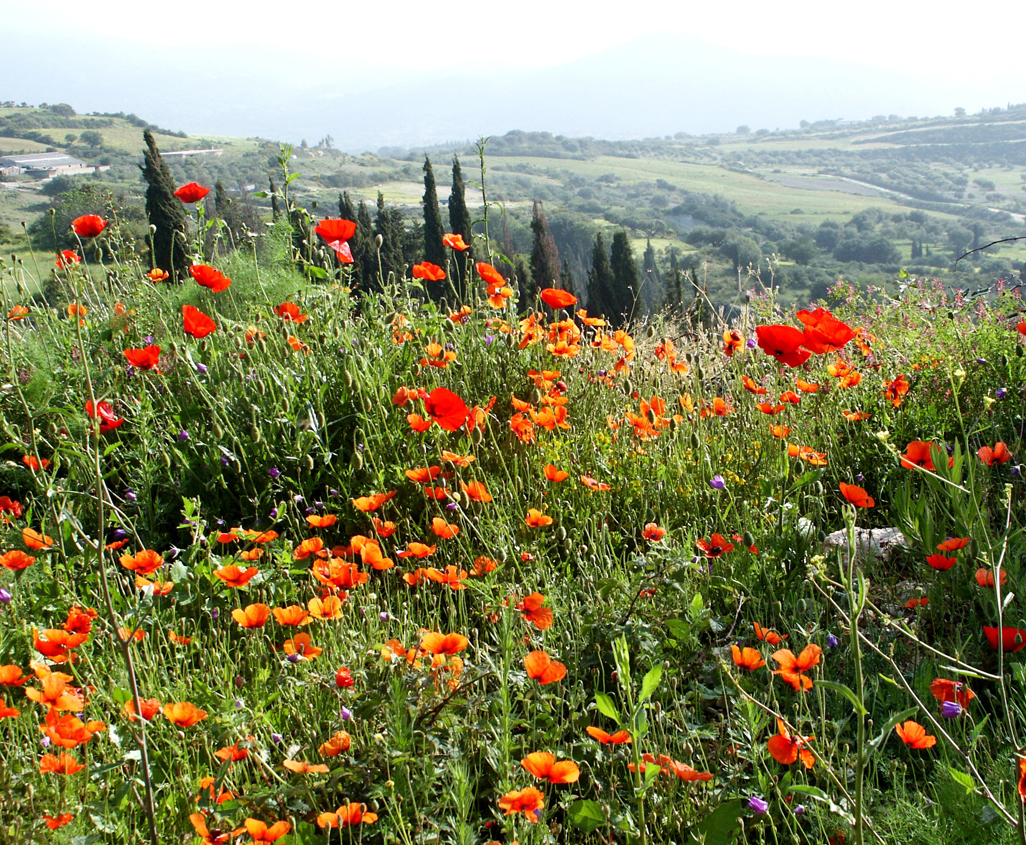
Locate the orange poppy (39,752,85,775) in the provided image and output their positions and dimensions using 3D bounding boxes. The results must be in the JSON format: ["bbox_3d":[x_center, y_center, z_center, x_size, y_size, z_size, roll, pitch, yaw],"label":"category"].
[{"bbox_3d":[-0.556,0.421,2.650,0.055,0.024,0.050,0,13,0],"label":"orange poppy"}]

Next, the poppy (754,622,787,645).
[{"bbox_3d":[0.389,0.319,3.250,0.050,0.028,0.048,13,12,0],"label":"poppy"}]

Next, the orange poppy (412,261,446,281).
[{"bbox_3d":[-0.158,-0.285,4.050,0.065,0.036,0.062,0,8,0],"label":"orange poppy"}]

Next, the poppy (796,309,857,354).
[{"bbox_3d":[0.466,-0.136,3.200,0.090,0.062,0.083,0,8,0],"label":"poppy"}]

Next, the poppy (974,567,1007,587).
[{"bbox_3d":[0.722,0.234,3.250,0.049,0.027,0.046,0,8,0],"label":"poppy"}]

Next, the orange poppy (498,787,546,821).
[{"bbox_3d":[0.010,0.444,2.500,0.055,0.030,0.048,0,27,0],"label":"orange poppy"}]

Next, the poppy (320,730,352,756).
[{"bbox_3d":[-0.214,0.388,2.600,0.037,0.027,0.035,8,13,-1],"label":"poppy"}]

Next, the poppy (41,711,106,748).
[{"bbox_3d":[-0.553,0.387,2.700,0.076,0.034,0.068,0,8,0],"label":"poppy"}]

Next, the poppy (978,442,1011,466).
[{"bbox_3d":[0.841,0.055,3.750,0.058,0.034,0.055,0,7,0],"label":"poppy"}]

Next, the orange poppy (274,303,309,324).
[{"bbox_3d":[-0.422,-0.207,4.100,0.065,0.036,0.060,0,8,0],"label":"orange poppy"}]

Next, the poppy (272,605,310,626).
[{"bbox_3d":[-0.346,0.301,3.350,0.057,0.026,0.053,0,9,0],"label":"poppy"}]

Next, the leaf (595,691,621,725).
[{"bbox_3d":[0.112,0.340,2.550,0.020,0.050,0.014,-35,-6,-10],"label":"leaf"}]

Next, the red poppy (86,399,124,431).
[{"bbox_3d":[-0.712,-0.012,3.750,0.067,0.045,0.063,16,21,0],"label":"red poppy"}]

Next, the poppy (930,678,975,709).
[{"bbox_3d":[0.582,0.359,2.850,0.060,0.035,0.057,3,18,0],"label":"poppy"}]

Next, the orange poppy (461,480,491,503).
[{"bbox_3d":[-0.067,0.126,3.950,0.056,0.034,0.053,8,13,0],"label":"orange poppy"}]

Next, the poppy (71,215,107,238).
[{"bbox_3d":[-0.789,-0.365,4.000,0.065,0.040,0.062,0,8,0],"label":"poppy"}]

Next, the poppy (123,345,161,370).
[{"bbox_3d":[-0.716,-0.125,4.150,0.070,0.040,0.063,-3,8,0],"label":"poppy"}]

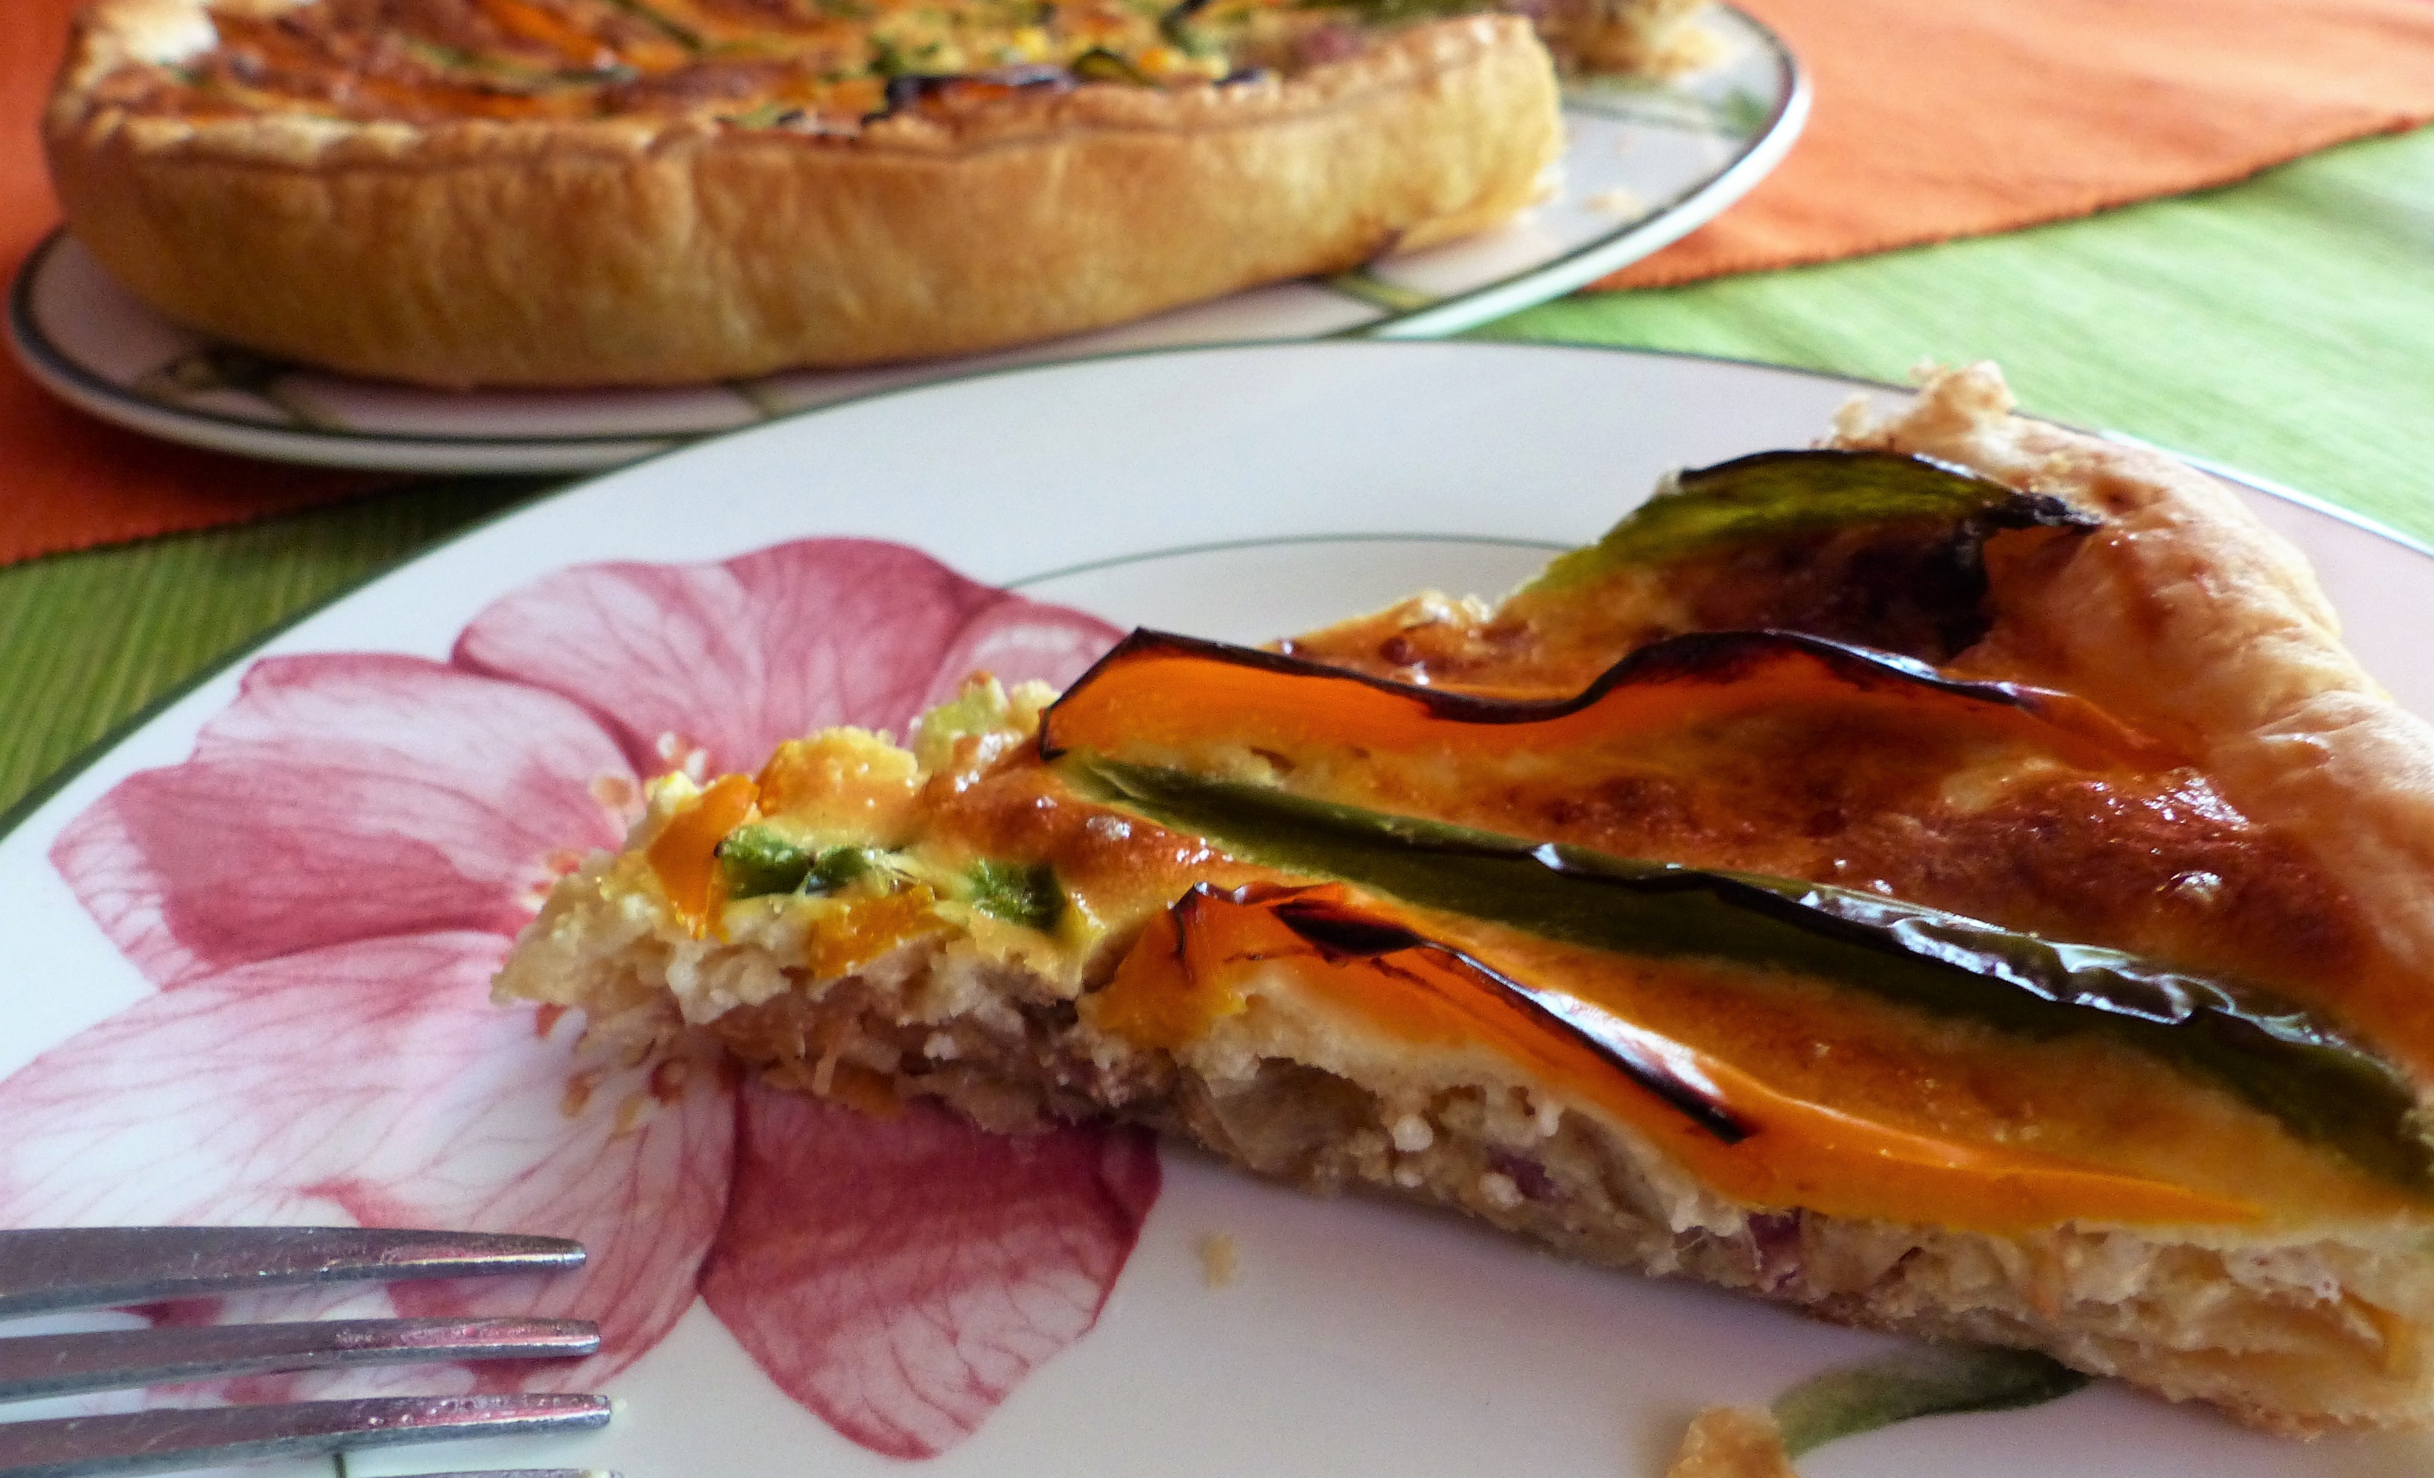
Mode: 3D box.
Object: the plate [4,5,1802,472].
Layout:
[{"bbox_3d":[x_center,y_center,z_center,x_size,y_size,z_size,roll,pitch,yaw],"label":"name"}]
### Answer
[{"bbox_3d":[-0.055,-0.118,0.349,0.324,0.021,0.324,-4,33,3],"label":"plate"}]

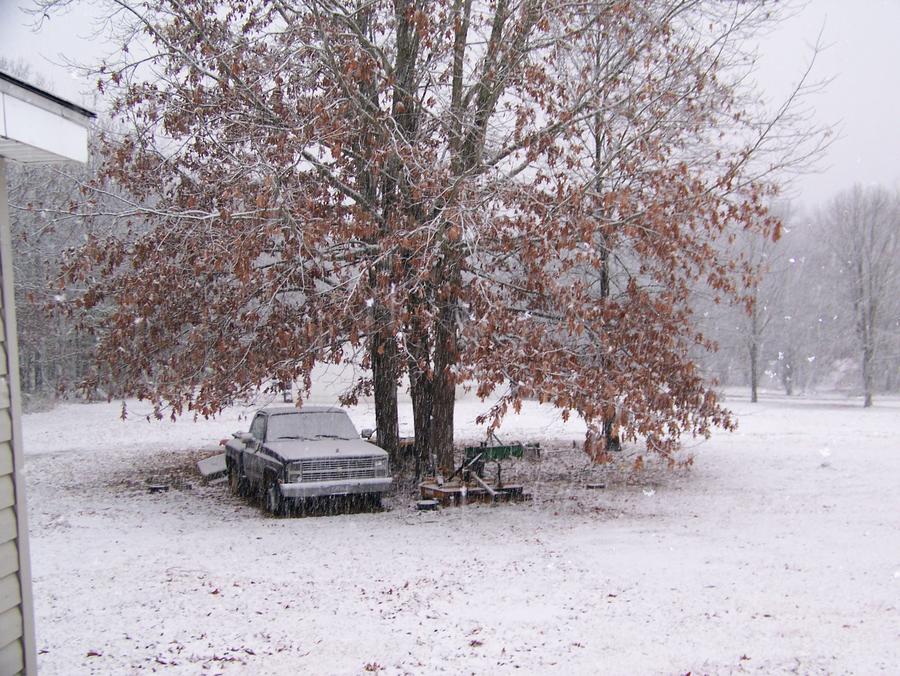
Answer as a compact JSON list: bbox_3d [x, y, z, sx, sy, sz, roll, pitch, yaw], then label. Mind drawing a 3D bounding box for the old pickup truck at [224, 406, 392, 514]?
[{"bbox_3d":[-2.814,2.190,22.240,2.040,1.760,4.920,-1,0,-22],"label":"old pickup truck"}]

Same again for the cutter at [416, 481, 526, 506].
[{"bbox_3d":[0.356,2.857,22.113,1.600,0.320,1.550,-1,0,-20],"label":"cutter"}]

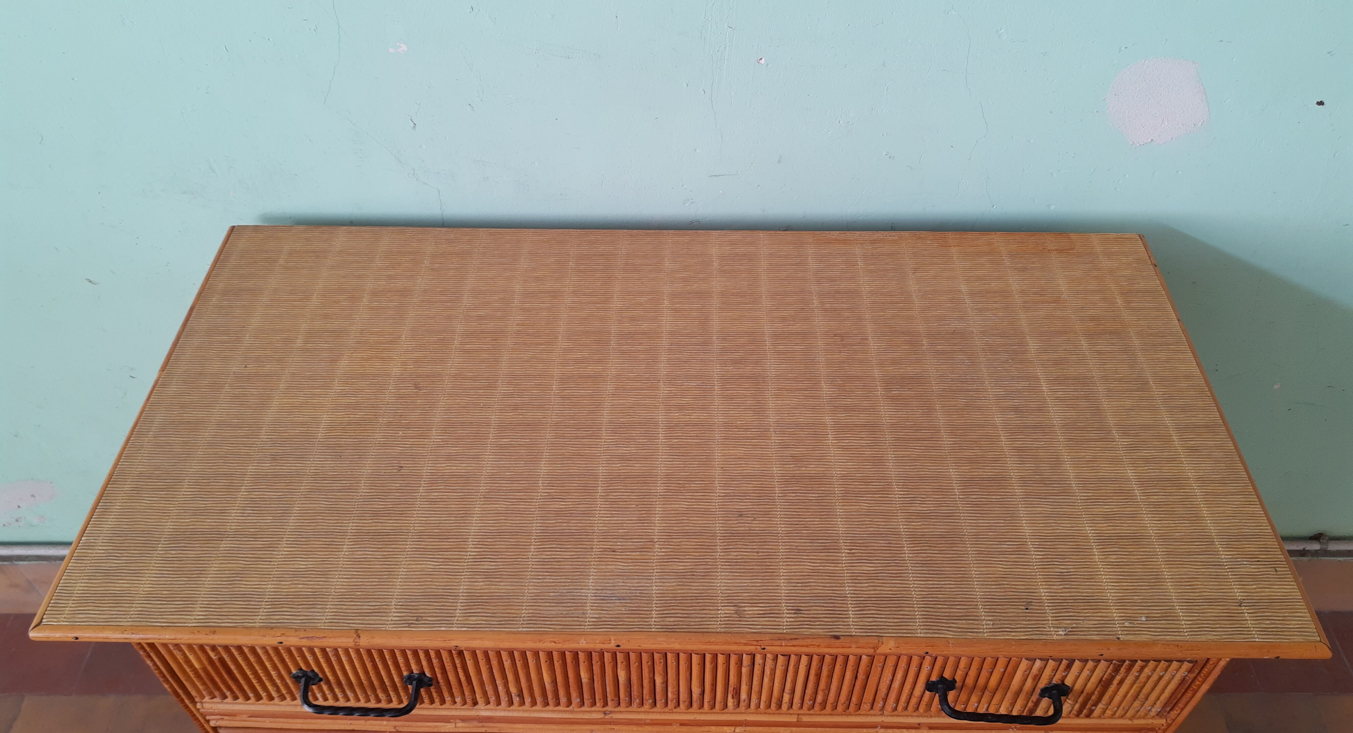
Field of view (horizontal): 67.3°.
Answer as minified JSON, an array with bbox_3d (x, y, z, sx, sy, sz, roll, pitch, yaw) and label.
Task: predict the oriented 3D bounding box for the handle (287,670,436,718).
[{"bbox_3d":[-0.299,0.310,0.956,0.135,0.034,0.033,1,47,1],"label":"handle"}]

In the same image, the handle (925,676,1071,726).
[{"bbox_3d":[0.302,0.314,0.945,0.135,0.034,0.033,1,47,1],"label":"handle"}]

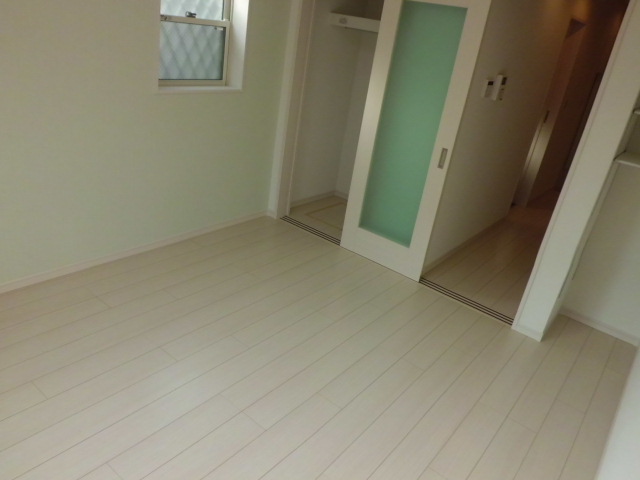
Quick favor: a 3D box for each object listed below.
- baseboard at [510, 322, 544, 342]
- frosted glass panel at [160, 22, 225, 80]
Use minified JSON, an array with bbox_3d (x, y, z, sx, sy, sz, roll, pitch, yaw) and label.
[{"bbox_3d":[1.324,0.580,3.058,0.177,0.060,0.015,25,29,32],"label":"baseboard"},{"bbox_3d":[-0.859,-1.256,3.226,0.020,0.353,0.564,25,29,32],"label":"frosted glass panel"}]

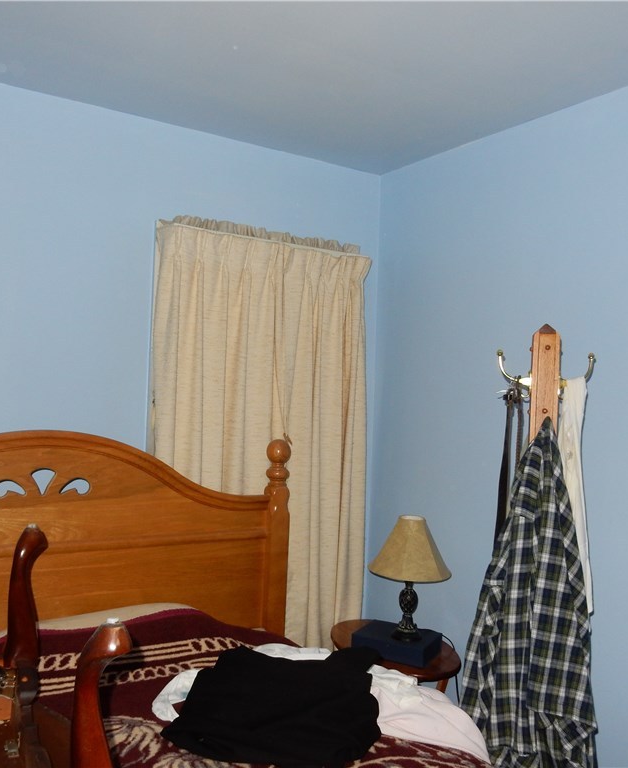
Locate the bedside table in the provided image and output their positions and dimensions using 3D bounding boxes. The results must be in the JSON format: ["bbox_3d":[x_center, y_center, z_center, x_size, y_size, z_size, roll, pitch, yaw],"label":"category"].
[{"bbox_3d":[0.252,1.195,2.453,0.360,0.660,0.560,2,-1,-28],"label":"bedside table"}]

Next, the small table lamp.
[{"bbox_3d":[0.302,0.620,2.375,0.266,0.393,0.266,2,-1,0],"label":"small table lamp"}]

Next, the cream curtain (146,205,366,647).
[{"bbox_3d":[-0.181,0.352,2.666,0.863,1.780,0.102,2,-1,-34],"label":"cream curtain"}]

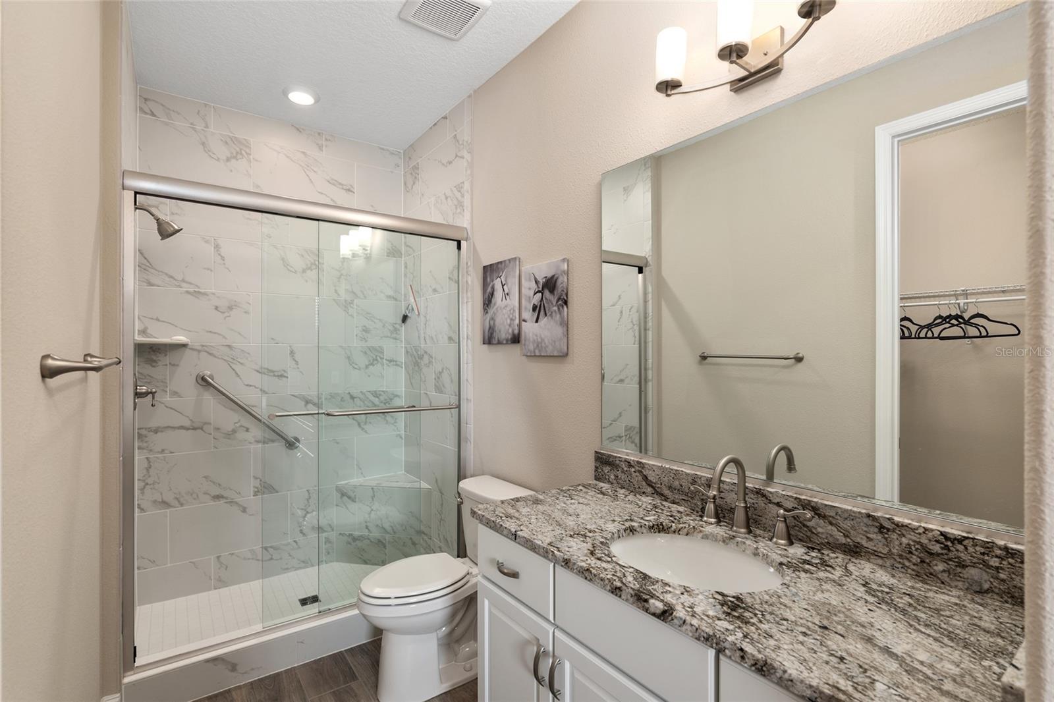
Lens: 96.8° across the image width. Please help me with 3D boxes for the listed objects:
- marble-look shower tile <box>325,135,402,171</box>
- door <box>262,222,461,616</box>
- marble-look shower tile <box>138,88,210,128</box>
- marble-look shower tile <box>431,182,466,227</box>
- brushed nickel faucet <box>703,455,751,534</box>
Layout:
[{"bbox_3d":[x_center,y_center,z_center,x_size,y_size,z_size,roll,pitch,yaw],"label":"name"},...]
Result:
[{"bbox_3d":[-1.087,-1.327,3.145,0.510,0.150,0.010,0,0,-34],"label":"marble-look shower tile"},{"bbox_3d":[-0.761,0.300,2.316,0.954,1.837,0.060,0,0,-34],"label":"door"},{"bbox_3d":[-1.928,-1.327,2.581,0.324,0.150,0.010,0,0,-34],"label":"marble-look shower tile"},{"bbox_3d":[-0.459,-0.796,2.755,0.010,0.300,0.406,0,0,-37],"label":"marble-look shower tile"},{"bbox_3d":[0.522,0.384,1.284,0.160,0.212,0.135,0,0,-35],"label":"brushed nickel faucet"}]

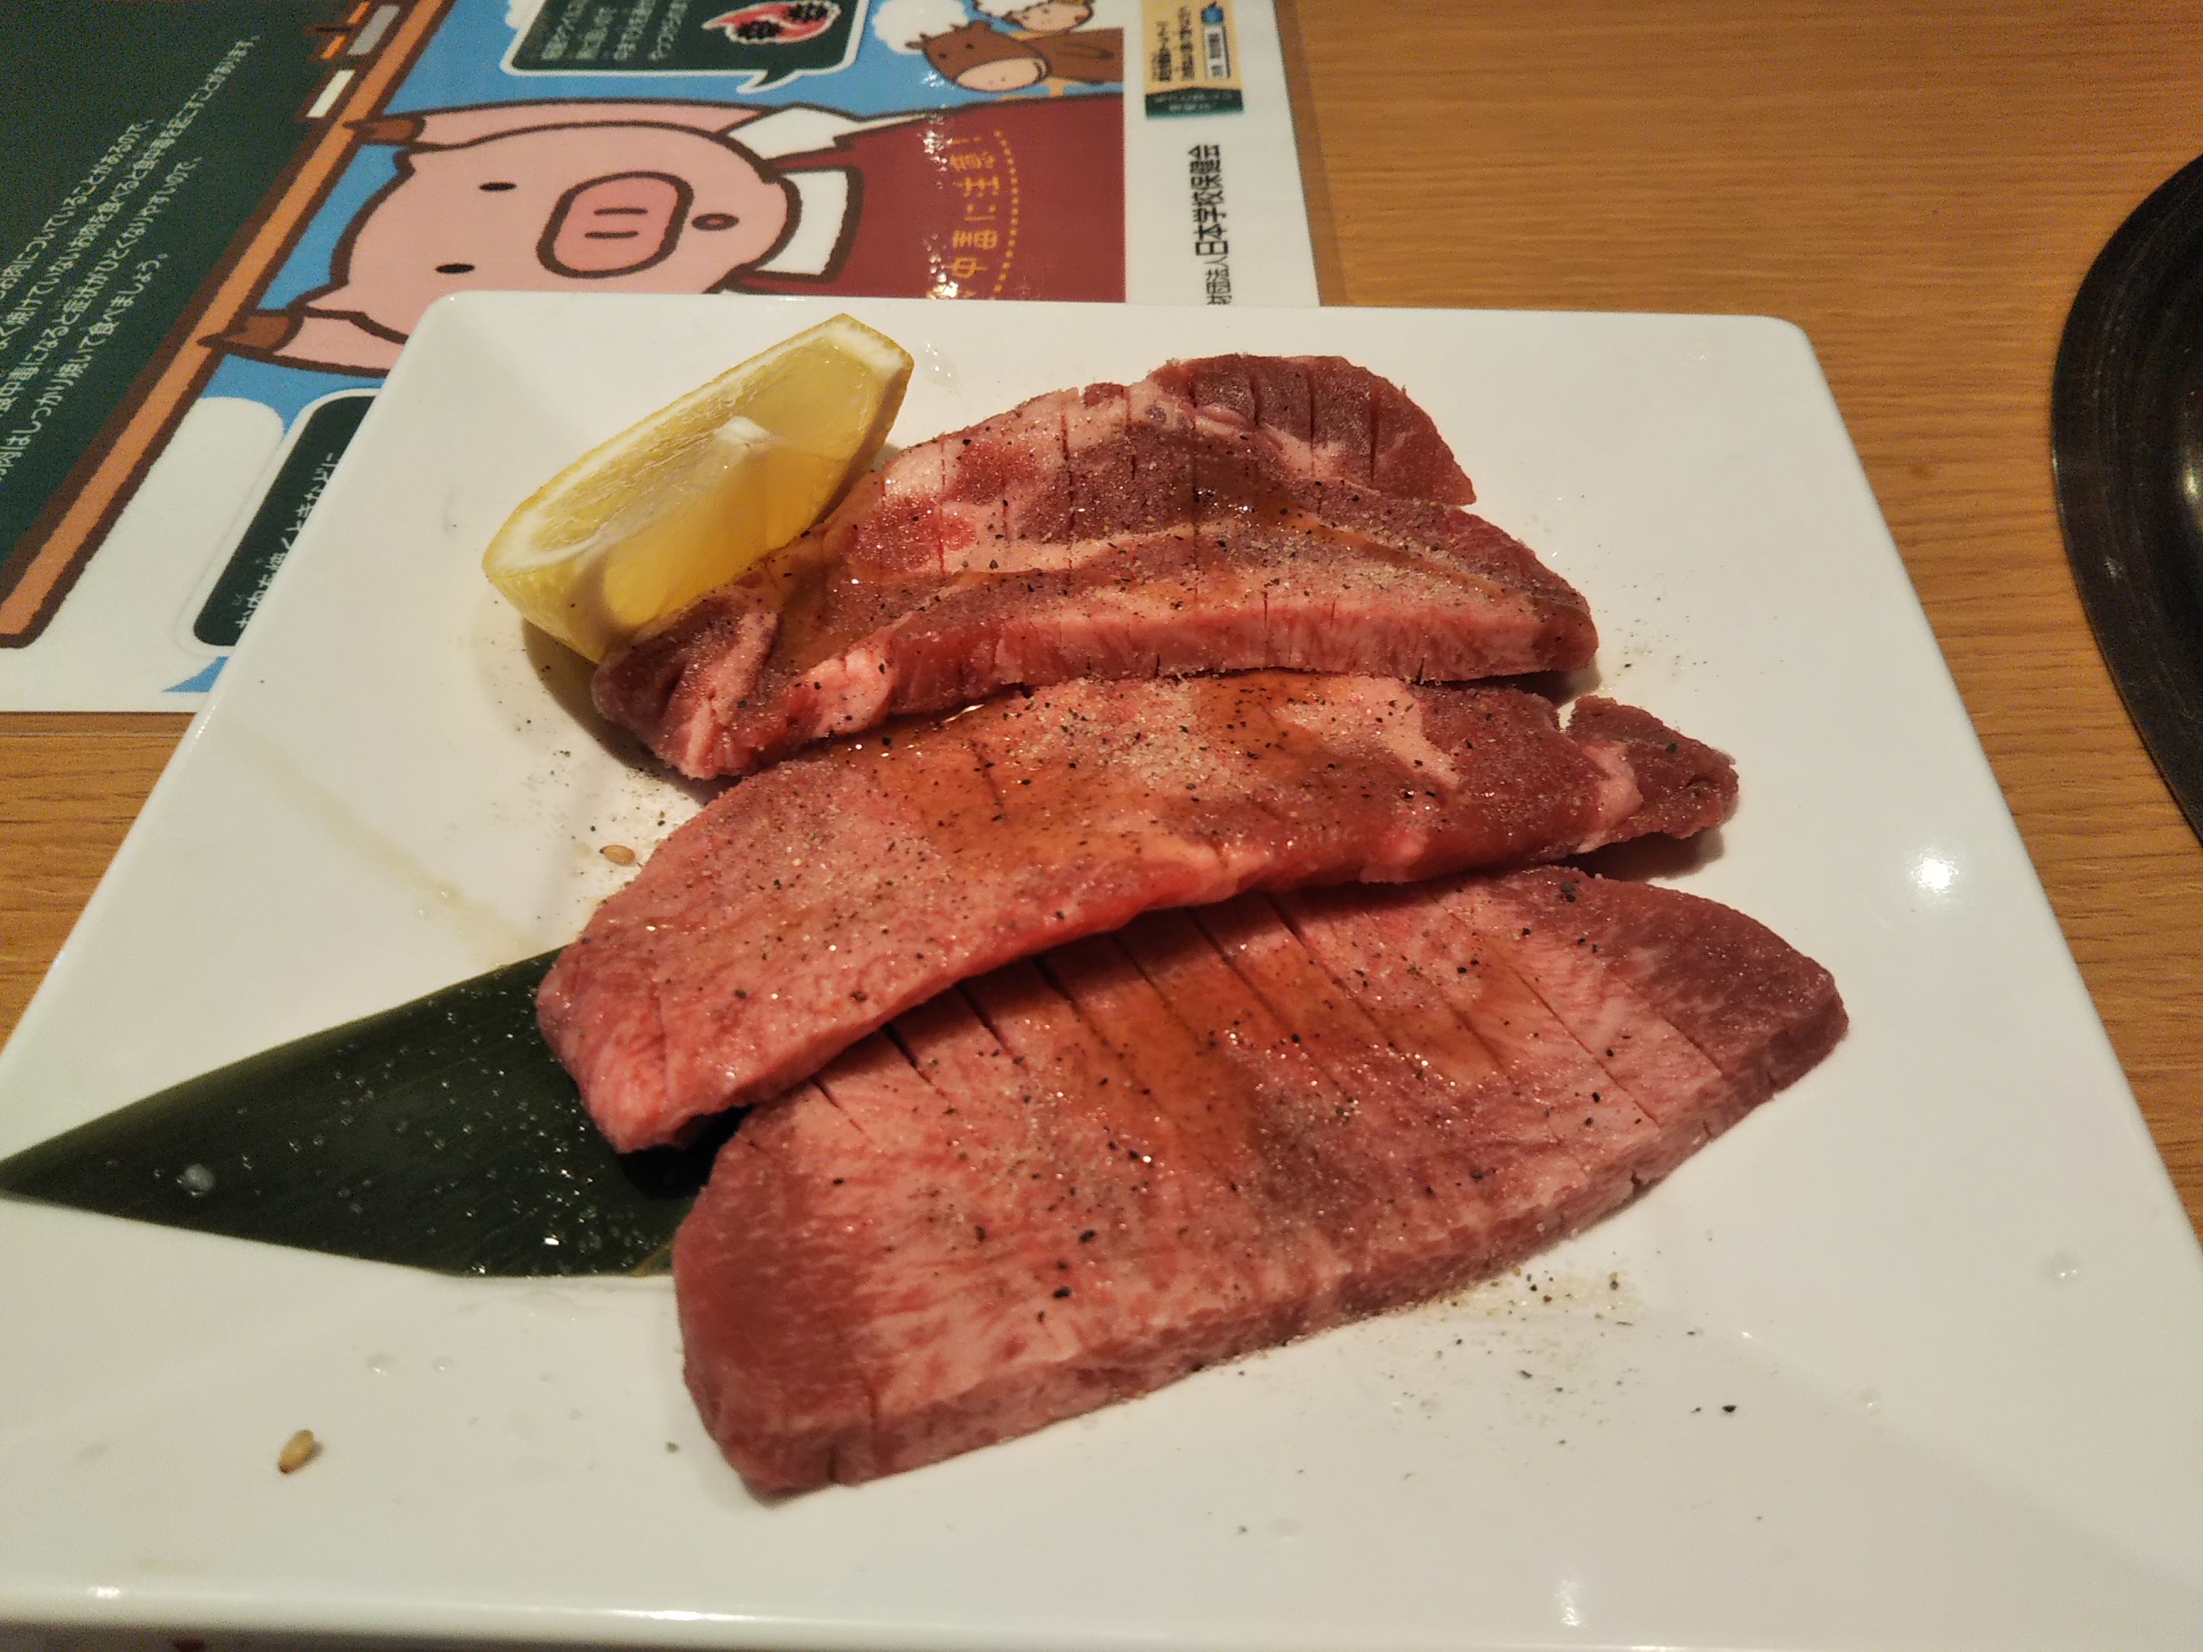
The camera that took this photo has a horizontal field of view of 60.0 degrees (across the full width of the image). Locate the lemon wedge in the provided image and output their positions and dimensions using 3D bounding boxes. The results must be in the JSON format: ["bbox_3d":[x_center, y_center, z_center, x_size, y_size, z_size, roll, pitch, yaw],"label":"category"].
[{"bbox_3d":[-0.043,-0.043,0.232,0.024,0.025,0.066,24,49,23],"label":"lemon wedge"}]

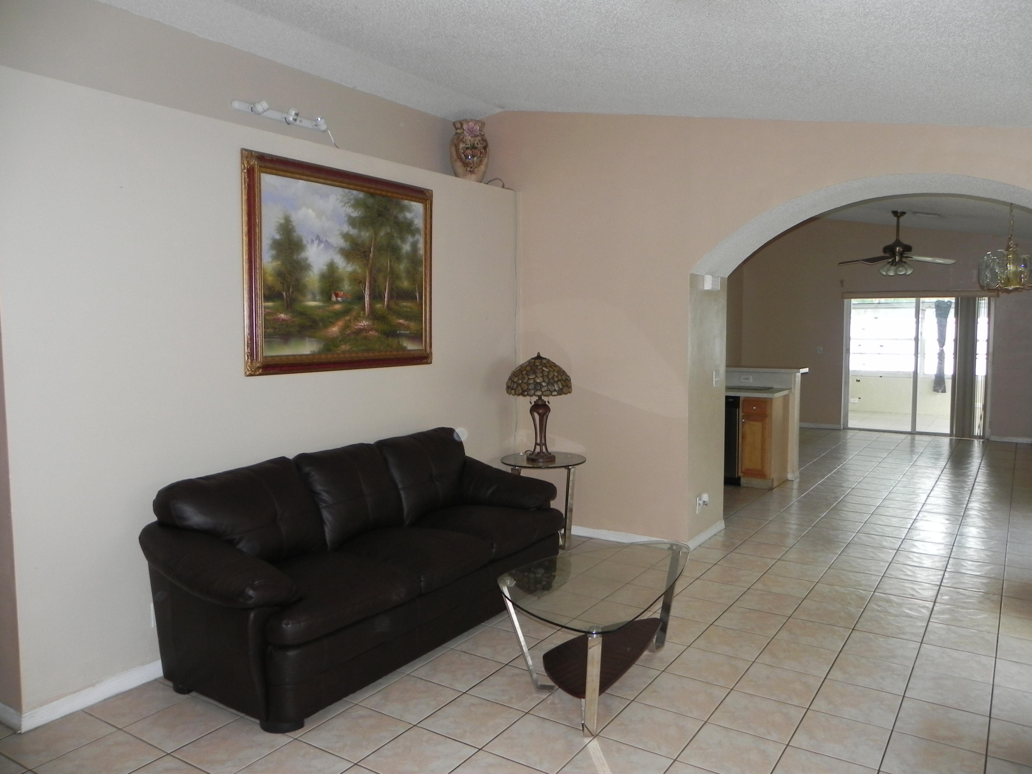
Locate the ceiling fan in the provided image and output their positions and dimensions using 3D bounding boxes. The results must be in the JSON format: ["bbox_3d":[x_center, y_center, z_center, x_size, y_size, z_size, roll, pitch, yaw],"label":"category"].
[{"bbox_3d":[4.415,-1.666,8.978,1.276,0.738,1.276,2,5,26],"label":"ceiling fan"}]

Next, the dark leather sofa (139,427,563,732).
[{"bbox_3d":[-0.655,0.783,3.950,0.877,0.927,2.173,3,6,33],"label":"dark leather sofa"}]

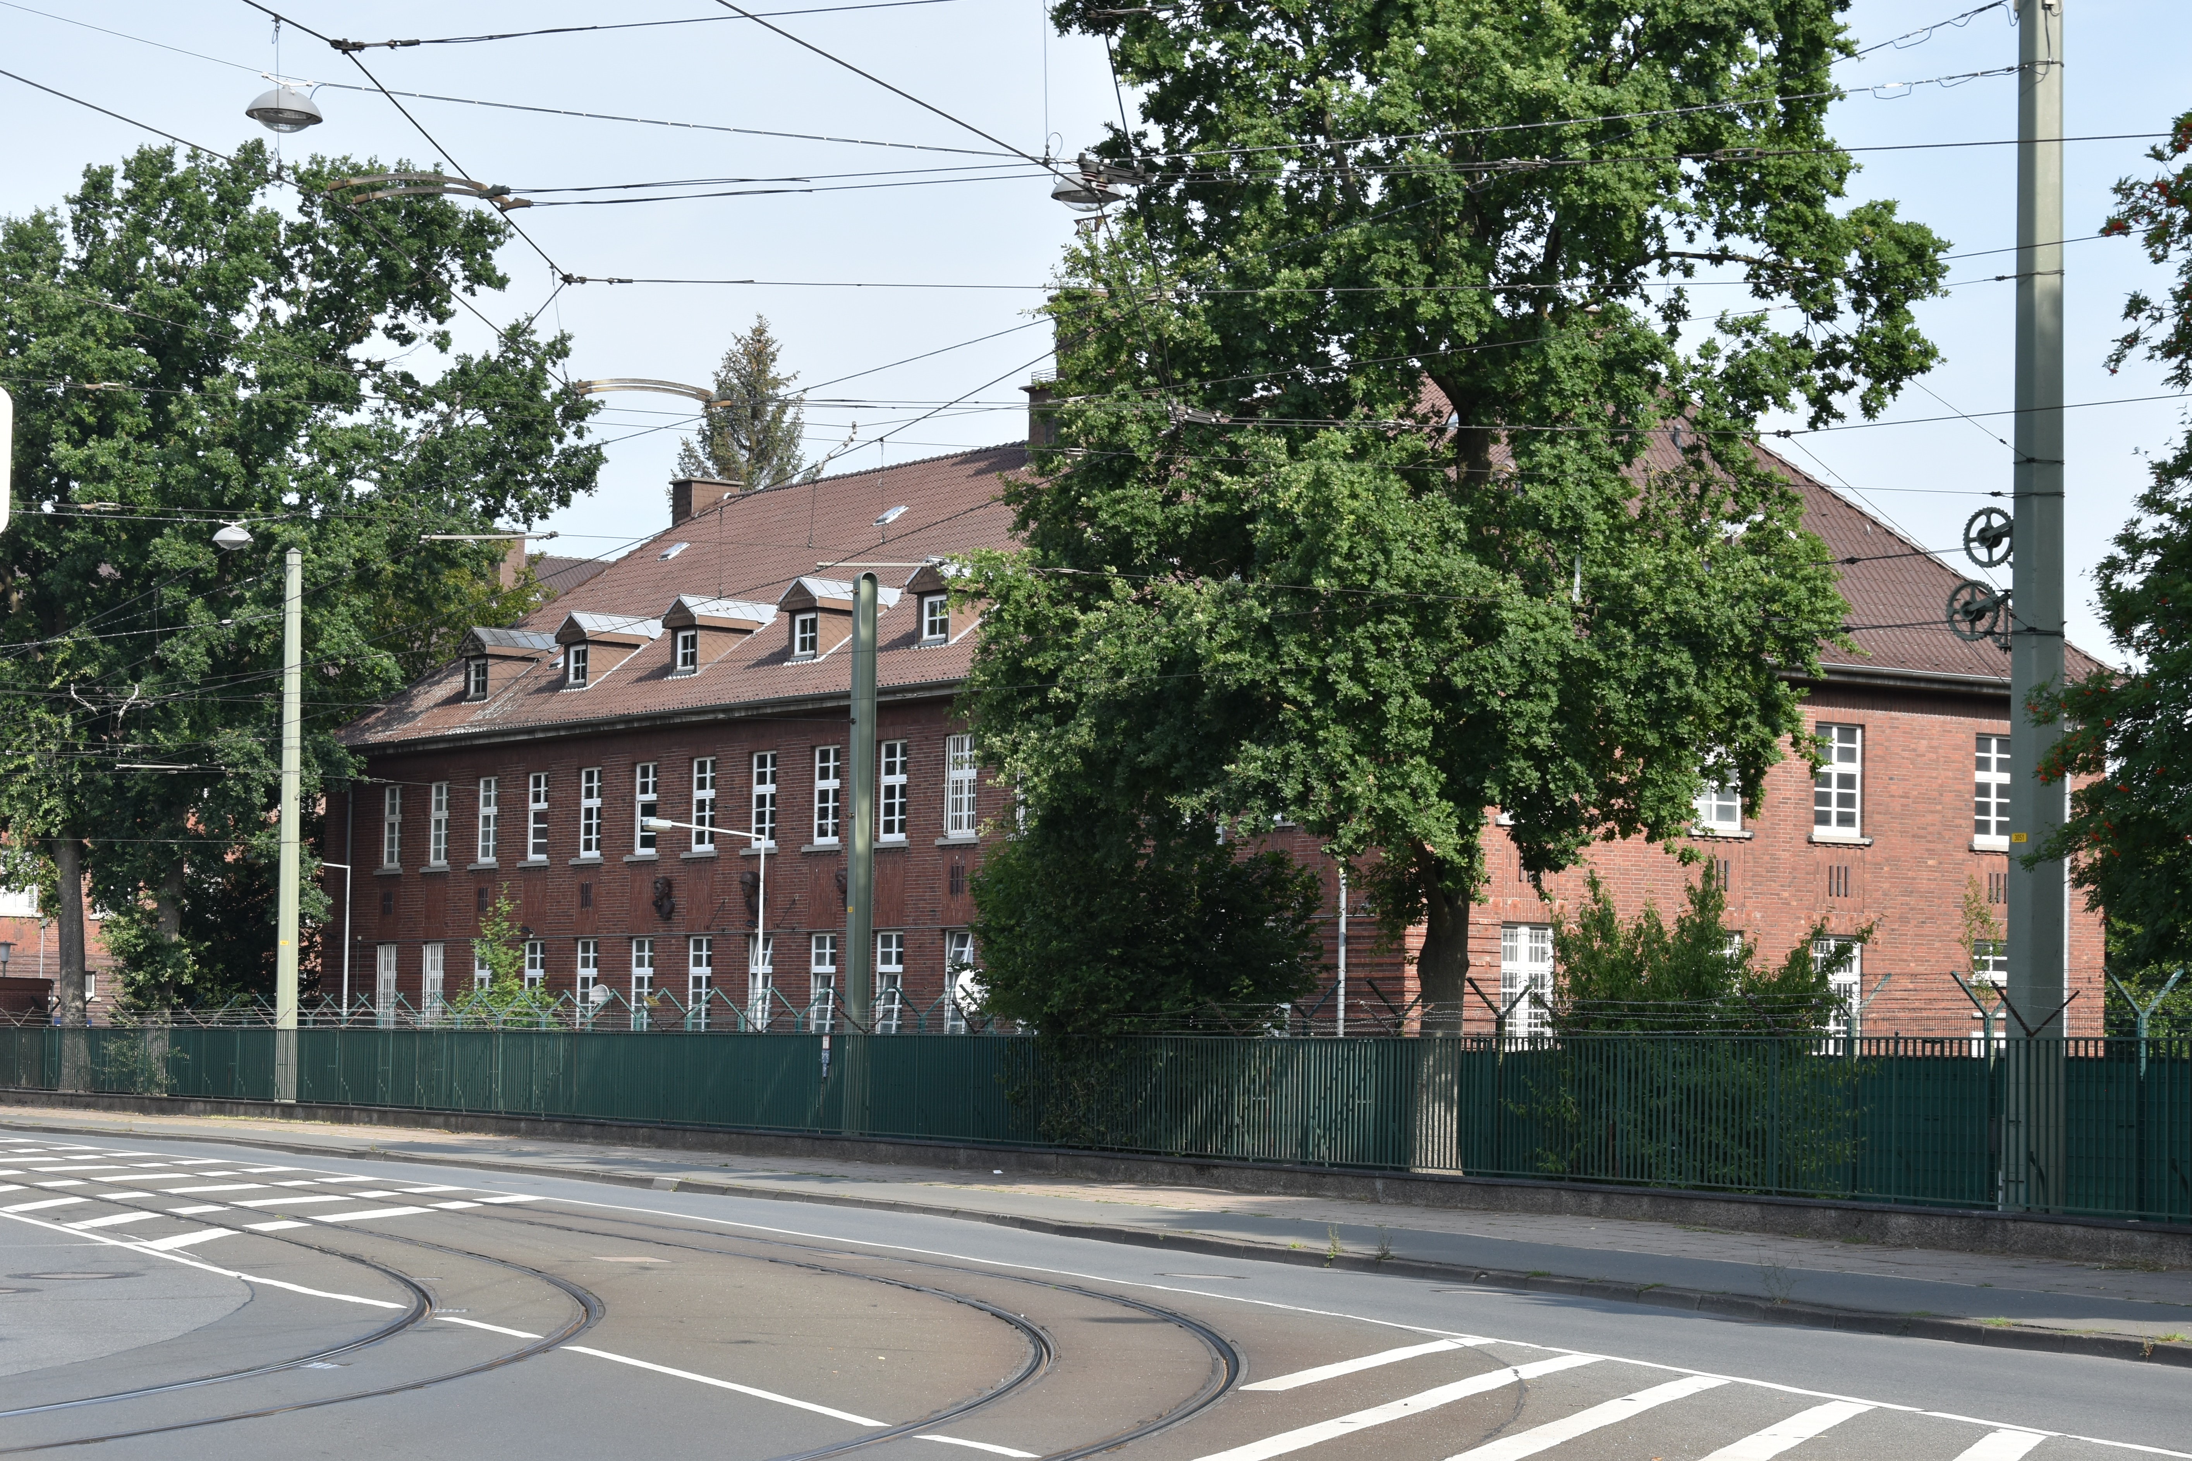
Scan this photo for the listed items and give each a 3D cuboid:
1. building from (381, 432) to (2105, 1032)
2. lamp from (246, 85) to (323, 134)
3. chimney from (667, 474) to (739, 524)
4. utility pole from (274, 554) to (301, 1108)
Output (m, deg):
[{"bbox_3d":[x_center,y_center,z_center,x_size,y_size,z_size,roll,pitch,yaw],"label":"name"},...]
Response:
[{"bbox_3d":[-0.180,0.654,89.665,17.500,14.850,44.450,4,-5,-34],"label":"building"},{"bbox_3d":[-5.667,-4.335,28.500,0.530,0.330,0.530,2,-4,-11],"label":"lamp"},{"bbox_3d":[-10.033,-5.390,104.980,1.500,2.000,1.100,4,-5,-34],"label":"chimney"},{"bbox_3d":[-14.493,1.700,73.360,0.390,10.020,0.390,3,-5,-34],"label":"utility pole"}]

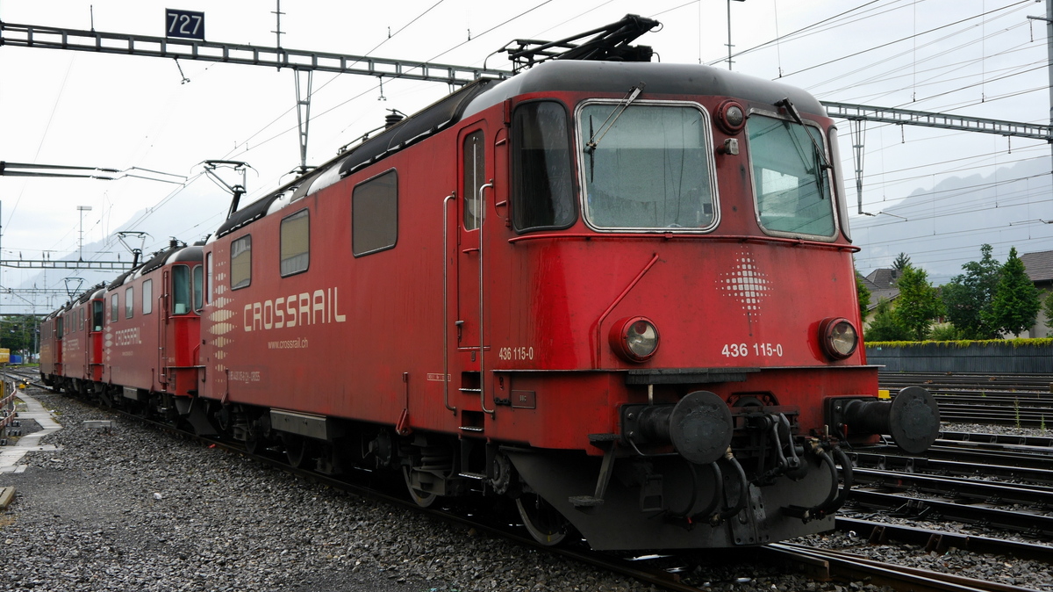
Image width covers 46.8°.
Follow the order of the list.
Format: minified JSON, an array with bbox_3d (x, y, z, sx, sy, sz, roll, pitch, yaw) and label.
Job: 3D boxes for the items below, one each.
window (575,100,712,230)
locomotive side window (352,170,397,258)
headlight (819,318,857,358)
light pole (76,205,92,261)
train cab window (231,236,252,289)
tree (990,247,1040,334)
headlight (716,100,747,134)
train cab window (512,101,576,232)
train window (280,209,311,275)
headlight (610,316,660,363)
[{"bbox_3d":[0.865,-0.924,8.680,1.000,0.970,0.080,0,-12,-9],"label":"window"},{"bbox_3d":[-1.456,-0.760,11.614,0.060,0.710,1.389,1,-3,-25],"label":"locomotive side window"},{"bbox_3d":[2.314,0.328,9.092,0.290,0.300,0.190,1,-3,-25],"label":"headlight"},{"bbox_3d":[-26.534,-3.725,73.000,0.820,3.343,0.400,1,-3,-25],"label":"light pole"},{"bbox_3d":[-3.980,-0.453,16.965,0.060,0.710,1.347,1,-3,-25],"label":"train cab window"},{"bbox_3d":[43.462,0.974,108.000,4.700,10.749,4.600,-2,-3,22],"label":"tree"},{"bbox_3d":[1.484,-1.289,8.848,0.250,0.250,0.150,1,-3,-25],"label":"headlight"},{"bbox_3d":[0.110,-0.919,8.666,0.480,0.930,0.110,-1,-10,28],"label":"train cab window"},{"bbox_3d":[-2.730,-0.605,14.315,0.060,0.710,1.362,1,-3,-25],"label":"train window"},{"bbox_3d":[0.754,0.306,8.357,0.290,0.300,0.190,1,-3,-25],"label":"headlight"}]

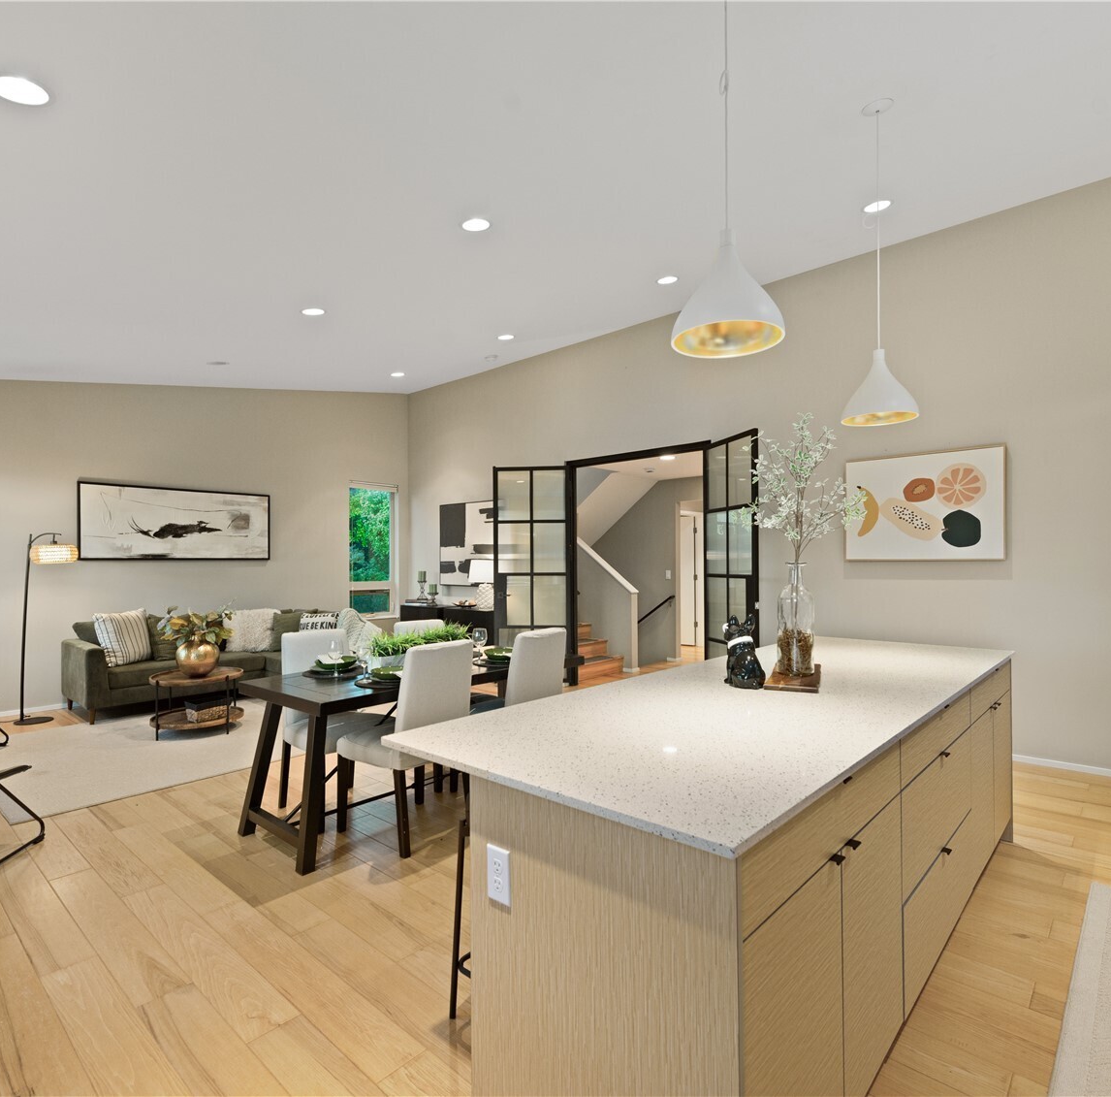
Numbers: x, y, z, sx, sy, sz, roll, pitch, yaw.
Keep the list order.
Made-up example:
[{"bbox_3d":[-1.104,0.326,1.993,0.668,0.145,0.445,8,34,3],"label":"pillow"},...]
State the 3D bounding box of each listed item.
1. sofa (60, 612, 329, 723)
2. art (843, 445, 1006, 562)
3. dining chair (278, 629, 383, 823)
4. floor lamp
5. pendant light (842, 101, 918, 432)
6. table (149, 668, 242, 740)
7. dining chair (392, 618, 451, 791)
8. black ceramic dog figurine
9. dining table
[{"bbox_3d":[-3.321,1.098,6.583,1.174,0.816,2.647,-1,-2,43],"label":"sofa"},{"bbox_3d":[2.679,-0.303,4.712,1.060,0.801,0.040,-1,-2,43],"label":"art"},{"bbox_3d":[-1.198,0.962,3.569,0.597,0.950,0.487,-1,-2,43],"label":"dining chair"},{"bbox_3d":[-4.412,0.680,5.545,0.497,1.622,0.418,0,-1,6],"label":"floor lamp"},{"bbox_3d":[1.487,-1.308,2.954,0.358,1.443,0.358,-1,-2,43],"label":"pendant light"},{"bbox_3d":[-2.952,1.250,5.263,0.716,0.458,0.716,-1,-2,43],"label":"table"},{"bbox_3d":[-0.698,0.969,4.123,0.597,0.955,0.478,-1,-2,43],"label":"dining chair"},{"bbox_3d":[0.689,0.369,2.347,0.169,0.255,0.124,-1,-1,37],"label":"black ceramic dog figurine"},{"bbox_3d":[-0.726,1.060,3.659,0.836,0.756,1.771,-1,-2,43],"label":"dining table"}]

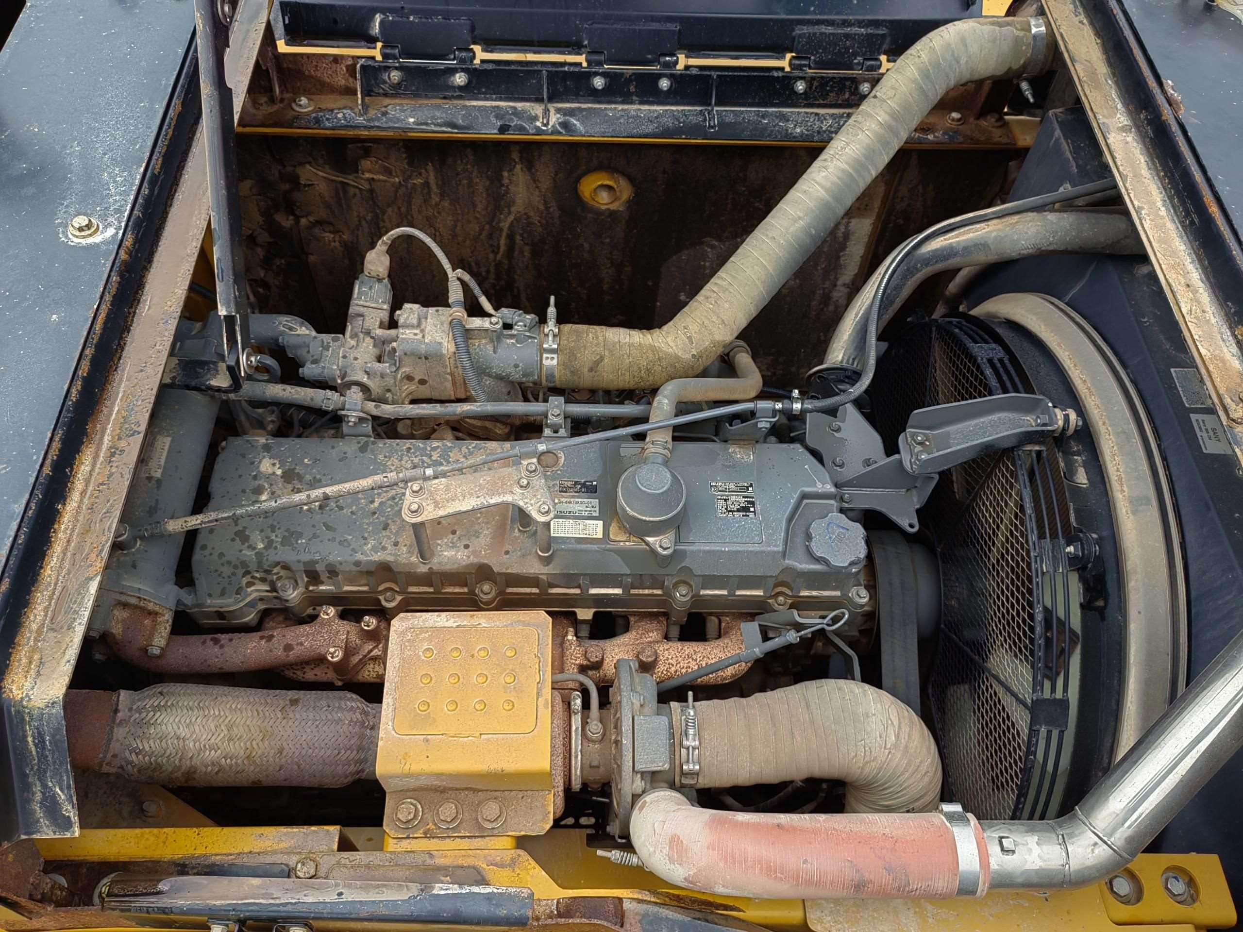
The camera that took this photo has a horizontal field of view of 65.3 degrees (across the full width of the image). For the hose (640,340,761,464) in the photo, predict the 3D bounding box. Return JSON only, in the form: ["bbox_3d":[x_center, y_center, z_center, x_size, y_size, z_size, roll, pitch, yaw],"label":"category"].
[{"bbox_3d":[0.115,-0.098,1.350,0.174,0.083,0.217,0,59,-3],"label":"hose"}]

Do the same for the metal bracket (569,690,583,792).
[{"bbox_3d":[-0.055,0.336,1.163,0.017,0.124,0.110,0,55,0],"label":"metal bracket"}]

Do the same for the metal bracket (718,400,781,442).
[{"bbox_3d":[0.184,-0.065,1.397,0.086,0.062,0.040,0,55,0],"label":"metal bracket"}]

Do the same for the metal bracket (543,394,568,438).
[{"bbox_3d":[-0.094,-0.071,1.395,0.034,0.055,0.042,0,59,-3],"label":"metal bracket"}]

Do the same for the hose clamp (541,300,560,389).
[{"bbox_3d":[-0.108,-0.172,1.447,0.022,0.108,0.112,0,59,-3],"label":"hose clamp"}]

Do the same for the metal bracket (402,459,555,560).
[{"bbox_3d":[-0.192,0.064,1.311,0.198,0.122,0.098,0,55,0],"label":"metal bracket"}]

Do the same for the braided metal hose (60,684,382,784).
[{"bbox_3d":[-0.484,0.340,1.178,0.378,0.124,0.124,0,55,0],"label":"braided metal hose"}]

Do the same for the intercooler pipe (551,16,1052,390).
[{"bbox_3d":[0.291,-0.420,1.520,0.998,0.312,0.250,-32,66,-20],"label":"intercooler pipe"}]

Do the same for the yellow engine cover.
[{"bbox_3d":[-0.192,0.322,1.218,0.209,0.095,0.262,0,59,-3],"label":"yellow engine cover"}]

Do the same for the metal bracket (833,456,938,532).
[{"bbox_3d":[0.376,0.034,1.381,0.143,0.100,0.095,0,55,0],"label":"metal bracket"}]

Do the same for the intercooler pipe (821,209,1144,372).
[{"bbox_3d":[0.555,-0.261,1.485,0.488,0.192,0.213,0,59,-3],"label":"intercooler pipe"}]

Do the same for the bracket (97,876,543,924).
[{"bbox_3d":[-0.305,0.433,0.973,0.435,0.038,0.045,0,55,0],"label":"bracket"}]

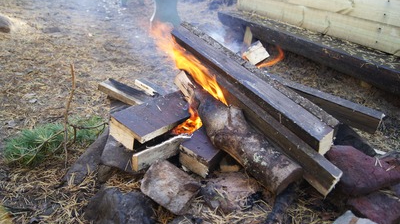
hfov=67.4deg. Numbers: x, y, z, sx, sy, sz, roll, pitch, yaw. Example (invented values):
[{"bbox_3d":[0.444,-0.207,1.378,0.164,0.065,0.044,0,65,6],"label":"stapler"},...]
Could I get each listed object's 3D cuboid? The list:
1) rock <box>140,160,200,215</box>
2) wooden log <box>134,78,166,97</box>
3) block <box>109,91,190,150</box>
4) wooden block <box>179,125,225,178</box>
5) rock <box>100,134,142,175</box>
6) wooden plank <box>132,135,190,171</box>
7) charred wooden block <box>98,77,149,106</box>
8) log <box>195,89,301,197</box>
[{"bbox_3d":[-0.096,0.252,1.040,0.168,0.092,0.145,20,36,30],"label":"rock"},{"bbox_3d":[-0.282,-0.137,1.636,0.169,0.026,0.041,30,43,31],"label":"wooden log"},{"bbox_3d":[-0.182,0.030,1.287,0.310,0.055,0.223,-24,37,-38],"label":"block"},{"bbox_3d":[0.021,0.152,1.212,0.133,0.103,0.154,30,50,24],"label":"wooden block"},{"bbox_3d":[-0.308,0.164,1.170,0.140,0.105,0.120,10,32,16],"label":"rock"},{"bbox_3d":[-0.137,0.157,1.164,0.260,0.062,0.026,-17,31,-39],"label":"wooden plank"},{"bbox_3d":[-0.391,-0.099,1.561,0.320,0.034,0.084,22,40,29],"label":"charred wooden block"},{"bbox_3d":[0.164,0.099,1.182,0.140,0.135,0.494,-18,42,-28],"label":"log"}]

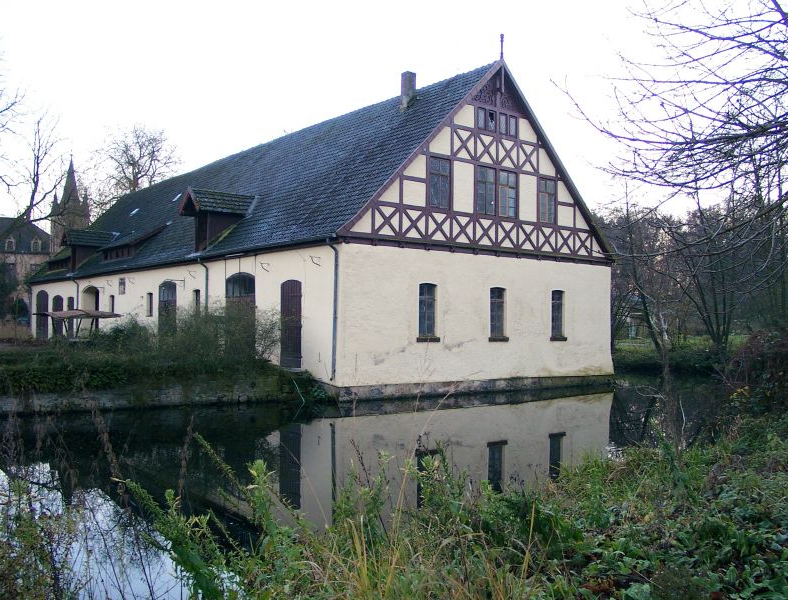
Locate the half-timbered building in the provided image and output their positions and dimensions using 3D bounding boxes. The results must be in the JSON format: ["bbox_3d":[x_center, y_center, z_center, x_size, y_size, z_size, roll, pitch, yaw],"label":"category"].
[{"bbox_3d":[-7.692,-2.343,43.455,14.738,12.221,37.190,2,-3,-39],"label":"half-timbered building"}]

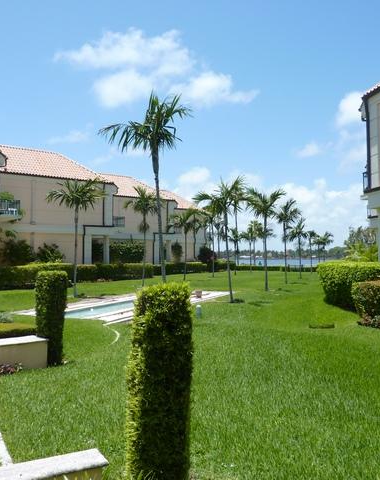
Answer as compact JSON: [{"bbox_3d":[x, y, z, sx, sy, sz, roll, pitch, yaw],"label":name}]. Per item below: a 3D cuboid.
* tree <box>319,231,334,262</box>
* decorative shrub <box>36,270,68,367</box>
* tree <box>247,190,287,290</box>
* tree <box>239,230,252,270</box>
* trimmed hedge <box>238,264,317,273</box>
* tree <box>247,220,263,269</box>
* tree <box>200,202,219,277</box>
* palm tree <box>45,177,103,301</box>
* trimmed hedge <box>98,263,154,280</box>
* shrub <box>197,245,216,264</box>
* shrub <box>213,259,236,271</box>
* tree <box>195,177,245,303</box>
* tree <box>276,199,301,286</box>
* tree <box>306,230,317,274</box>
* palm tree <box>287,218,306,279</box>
[{"bbox_3d":[15.835,1.242,53.761,1.807,4.700,1.807,0,-2,0],"label":"tree"},{"bbox_3d":[-2.329,1.308,7.800,0.490,1.560,0.500,0,-2,-6],"label":"decorative shrub"},{"bbox_3d":[3.774,-0.074,22.800,1.850,5.000,1.850,0,-2,0],"label":"tree"},{"bbox_3d":[6.559,1.166,50.262,2.376,4.621,2.376,0,-2,0],"label":"tree"},{"bbox_3d":[9.276,3.000,49.000,8.400,0.850,1.000,0,-2,7],"label":"trimmed hedge"},{"bbox_3d":[7.675,0.595,55.000,1.950,5.800,1.950,0,-2,0],"label":"tree"},{"bbox_3d":[1.784,-0.018,38.288,1.771,6.197,1.771,0,-2,0],"label":"tree"},{"bbox_3d":[-5.015,-0.112,20.271,2.517,5.196,2.517,0,-2,0],"label":"palm tree"},{"bbox_3d":[-4.200,2.106,31.100,1.100,1.150,5.800,-1,-2,24],"label":"trimmed hedge"},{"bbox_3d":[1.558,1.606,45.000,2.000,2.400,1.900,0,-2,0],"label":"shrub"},{"bbox_3d":[3.434,2.468,46.000,2.400,1.250,1.700,0,-2,0],"label":"shrub"},{"bbox_3d":[1.168,-0.019,17.700,1.850,4.650,1.850,0,-2,0],"label":"tree"},{"bbox_3d":[6.391,0.058,29.774,1.628,5.483,1.628,0,-2,0],"label":"tree"},{"bbox_3d":[11.055,1.167,41.751,1.096,4.056,1.096,0,-2,0],"label":"tree"},{"bbox_3d":[8.291,0.665,35.761,1.578,4.666,1.578,0,-2,0],"label":"palm tree"}]

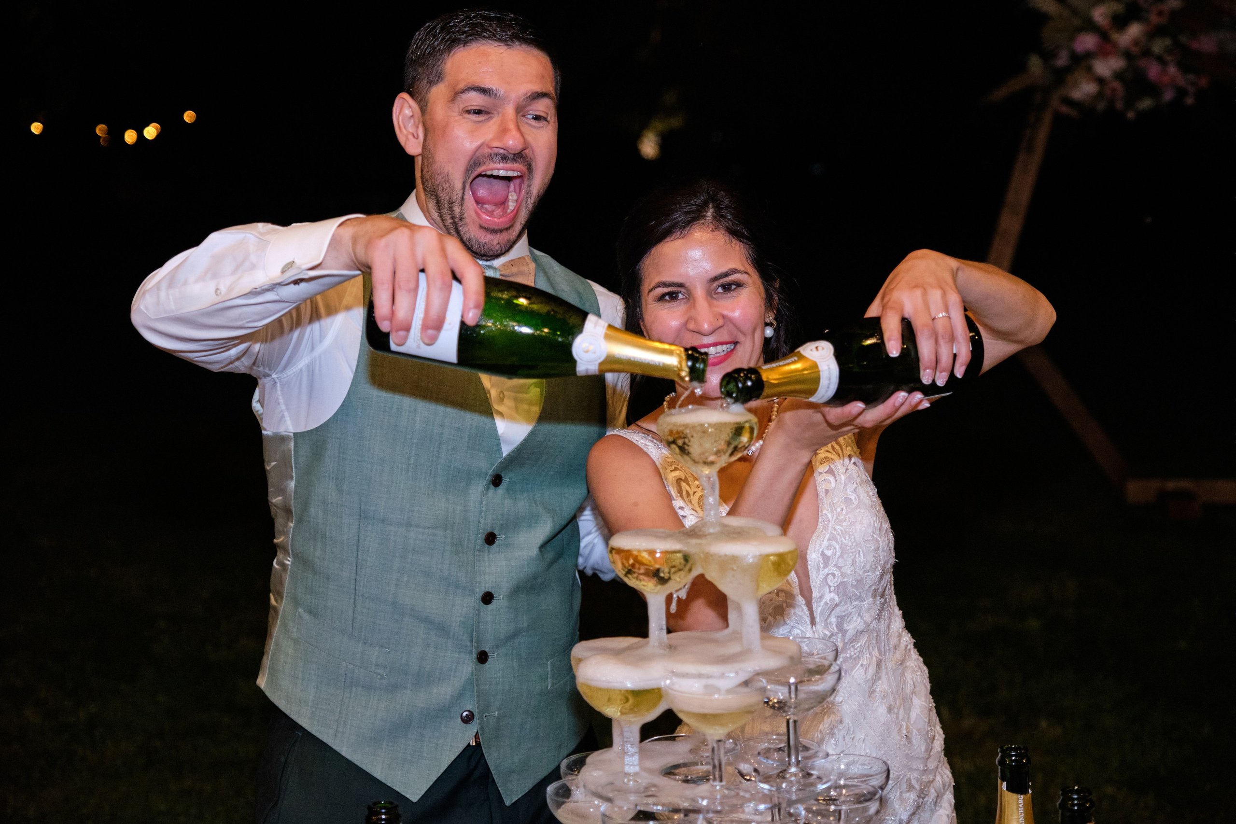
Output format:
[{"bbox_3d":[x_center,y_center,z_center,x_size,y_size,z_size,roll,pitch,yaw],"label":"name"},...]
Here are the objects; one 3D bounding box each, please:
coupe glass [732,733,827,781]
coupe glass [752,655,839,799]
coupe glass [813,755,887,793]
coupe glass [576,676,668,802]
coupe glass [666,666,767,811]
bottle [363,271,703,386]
[{"bbox_3d":[0.162,0.393,2.077,0.094,0.109,0.094,-2,5,0],"label":"coupe glass"},{"bbox_3d":[0.165,0.296,1.944,0.094,0.109,0.094,-2,5,0],"label":"coupe glass"},{"bbox_3d":[0.218,0.398,1.998,0.094,0.109,0.094,-2,5,0],"label":"coupe glass"},{"bbox_3d":[0.011,0.302,1.942,0.094,0.109,0.094,-2,5,0],"label":"coupe glass"},{"bbox_3d":[0.091,0.304,1.886,0.094,0.109,0.094,-2,5,0],"label":"coupe glass"},{"bbox_3d":[-0.071,-0.070,1.919,0.315,0.088,0.088,10,5,-3],"label":"bottle"}]

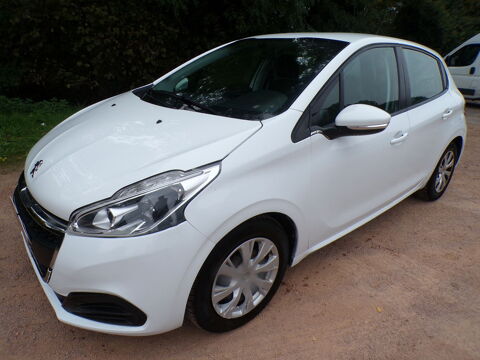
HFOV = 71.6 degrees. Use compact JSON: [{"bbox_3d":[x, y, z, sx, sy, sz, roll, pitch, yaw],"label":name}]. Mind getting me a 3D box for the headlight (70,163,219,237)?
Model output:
[{"bbox_3d":[-0.367,0.086,1.323,0.560,0.295,0.390,-16,27,-39],"label":"headlight"}]

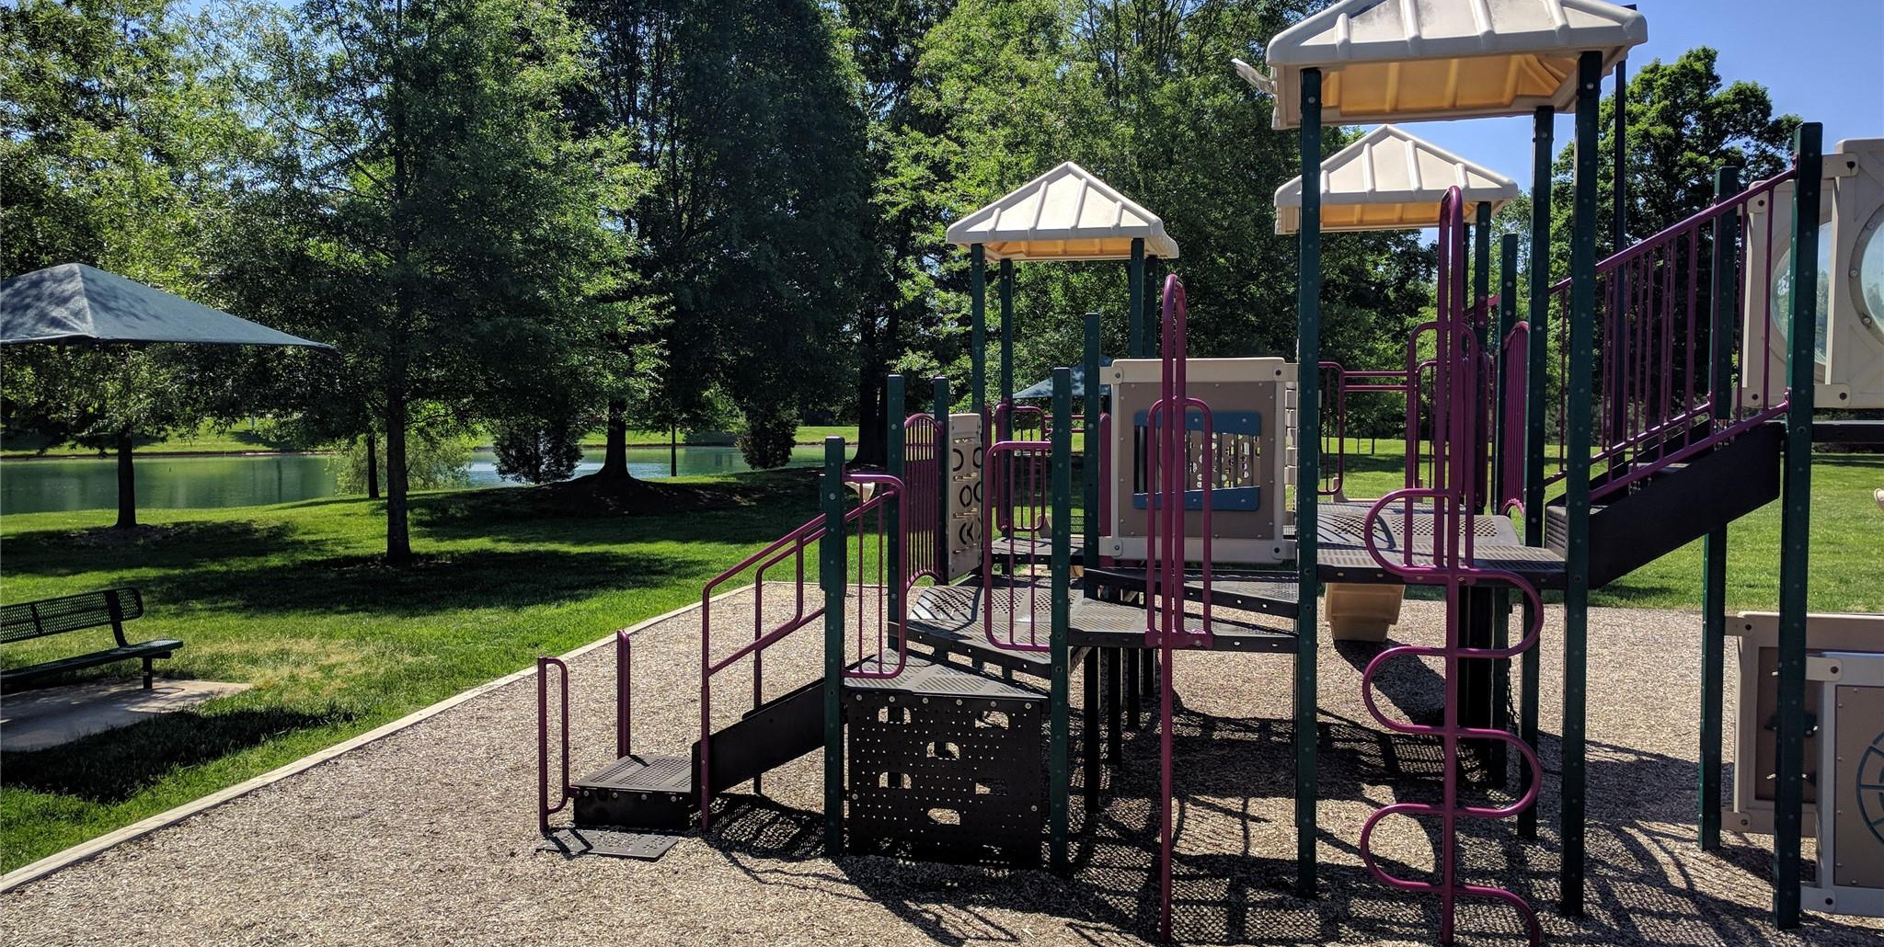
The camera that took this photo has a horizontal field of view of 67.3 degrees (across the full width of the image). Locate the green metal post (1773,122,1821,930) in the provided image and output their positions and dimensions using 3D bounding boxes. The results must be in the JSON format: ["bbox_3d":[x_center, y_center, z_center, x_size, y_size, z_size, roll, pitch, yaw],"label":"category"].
[{"bbox_3d":[3.280,0.231,5.433,0.074,3.081,0.074,1,2,14],"label":"green metal post"}]

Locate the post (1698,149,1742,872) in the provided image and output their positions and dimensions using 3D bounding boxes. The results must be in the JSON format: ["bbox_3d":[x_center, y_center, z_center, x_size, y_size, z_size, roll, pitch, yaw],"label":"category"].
[{"bbox_3d":[3.537,0.181,6.439,0.074,3.104,0.074,1,2,14],"label":"post"}]

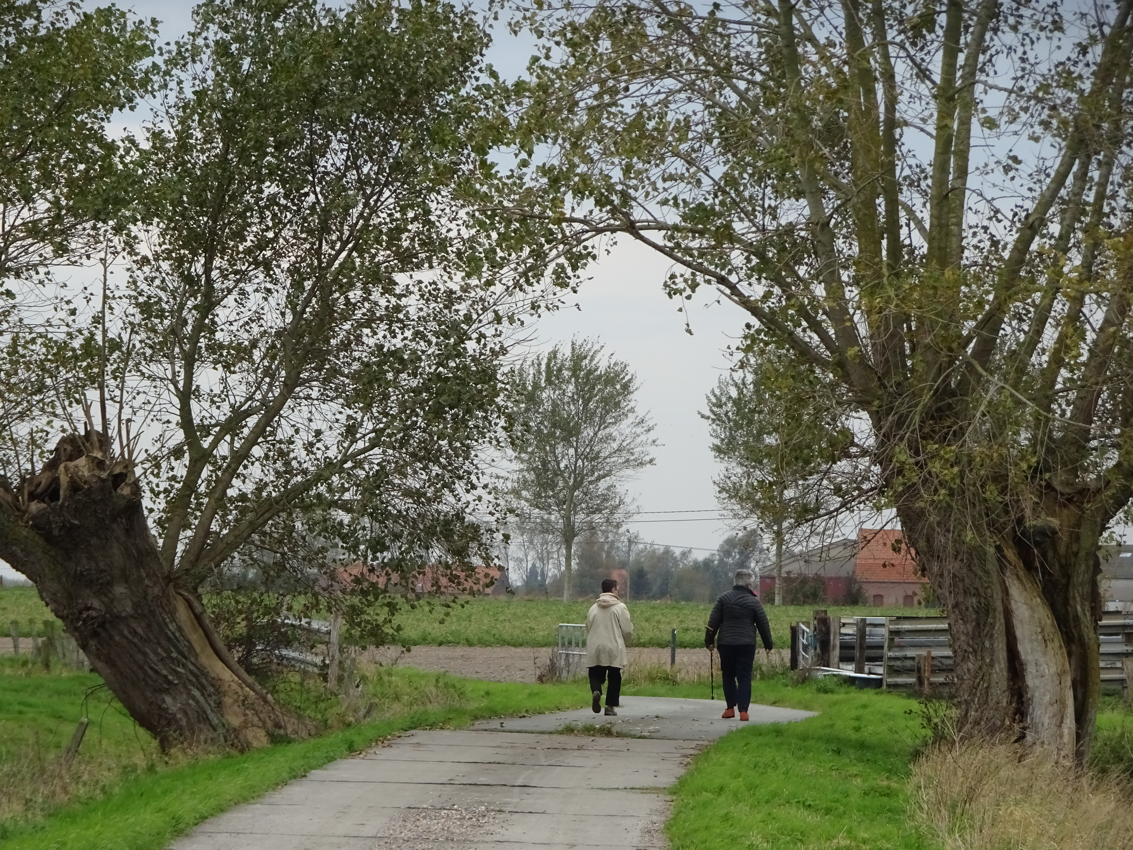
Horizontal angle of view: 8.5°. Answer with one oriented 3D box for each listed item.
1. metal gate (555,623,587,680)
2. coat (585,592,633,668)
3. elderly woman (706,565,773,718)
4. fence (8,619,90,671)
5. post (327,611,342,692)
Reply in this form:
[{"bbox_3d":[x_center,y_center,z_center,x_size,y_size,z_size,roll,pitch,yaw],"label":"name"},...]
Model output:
[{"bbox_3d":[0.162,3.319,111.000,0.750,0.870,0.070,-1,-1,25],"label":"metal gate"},{"bbox_3d":[0.486,2.321,86.000,0.550,0.870,0.380,0,-1,11],"label":"coat"},{"bbox_3d":[1.898,2.416,83.500,0.730,1.650,0.450,0,-1,7],"label":"elderly woman"},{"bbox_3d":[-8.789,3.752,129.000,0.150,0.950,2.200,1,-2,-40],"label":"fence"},{"bbox_3d":[-3.237,3.157,106.000,0.140,1.140,0.140,0,-1,0],"label":"post"}]

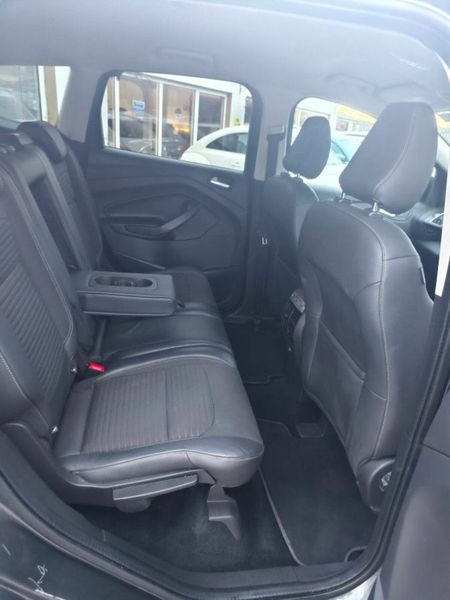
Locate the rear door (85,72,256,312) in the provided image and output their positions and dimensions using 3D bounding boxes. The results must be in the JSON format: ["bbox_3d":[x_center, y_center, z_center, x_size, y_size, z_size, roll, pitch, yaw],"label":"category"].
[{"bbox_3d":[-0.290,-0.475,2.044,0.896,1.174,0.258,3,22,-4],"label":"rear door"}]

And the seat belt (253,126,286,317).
[{"bbox_3d":[0.216,-0.347,2.037,0.144,0.999,0.103,3,22,-4],"label":"seat belt"}]

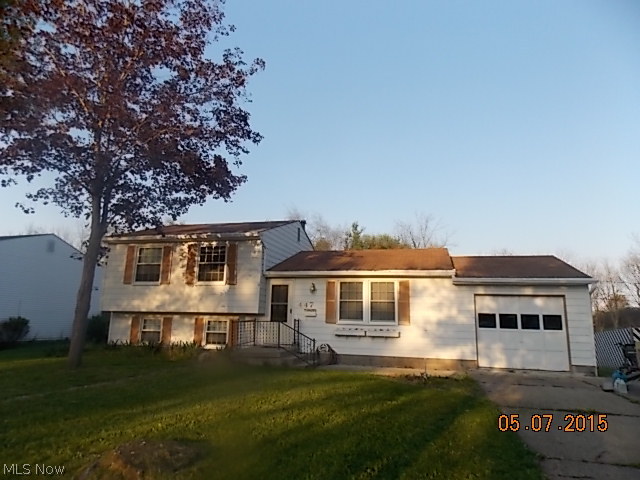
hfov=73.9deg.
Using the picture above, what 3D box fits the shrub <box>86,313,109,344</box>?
[{"bbox_3d":[-8.196,3.256,15.737,1.000,1.100,1.000,-1,-10,13],"label":"shrub"}]

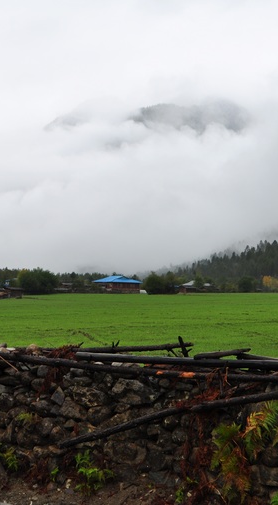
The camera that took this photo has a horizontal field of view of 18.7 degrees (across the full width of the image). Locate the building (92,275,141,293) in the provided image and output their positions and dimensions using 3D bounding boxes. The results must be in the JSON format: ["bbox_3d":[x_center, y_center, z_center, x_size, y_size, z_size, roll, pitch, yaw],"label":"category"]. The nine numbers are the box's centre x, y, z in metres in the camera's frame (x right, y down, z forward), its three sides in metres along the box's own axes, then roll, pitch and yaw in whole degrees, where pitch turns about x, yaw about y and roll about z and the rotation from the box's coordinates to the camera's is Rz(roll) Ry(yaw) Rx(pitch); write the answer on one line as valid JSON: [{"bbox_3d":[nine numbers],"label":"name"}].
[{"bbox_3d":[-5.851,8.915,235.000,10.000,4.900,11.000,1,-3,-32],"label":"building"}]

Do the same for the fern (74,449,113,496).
[{"bbox_3d":[-0.335,1.656,6.350,0.250,0.310,0.210,-1,-3,32],"label":"fern"}]

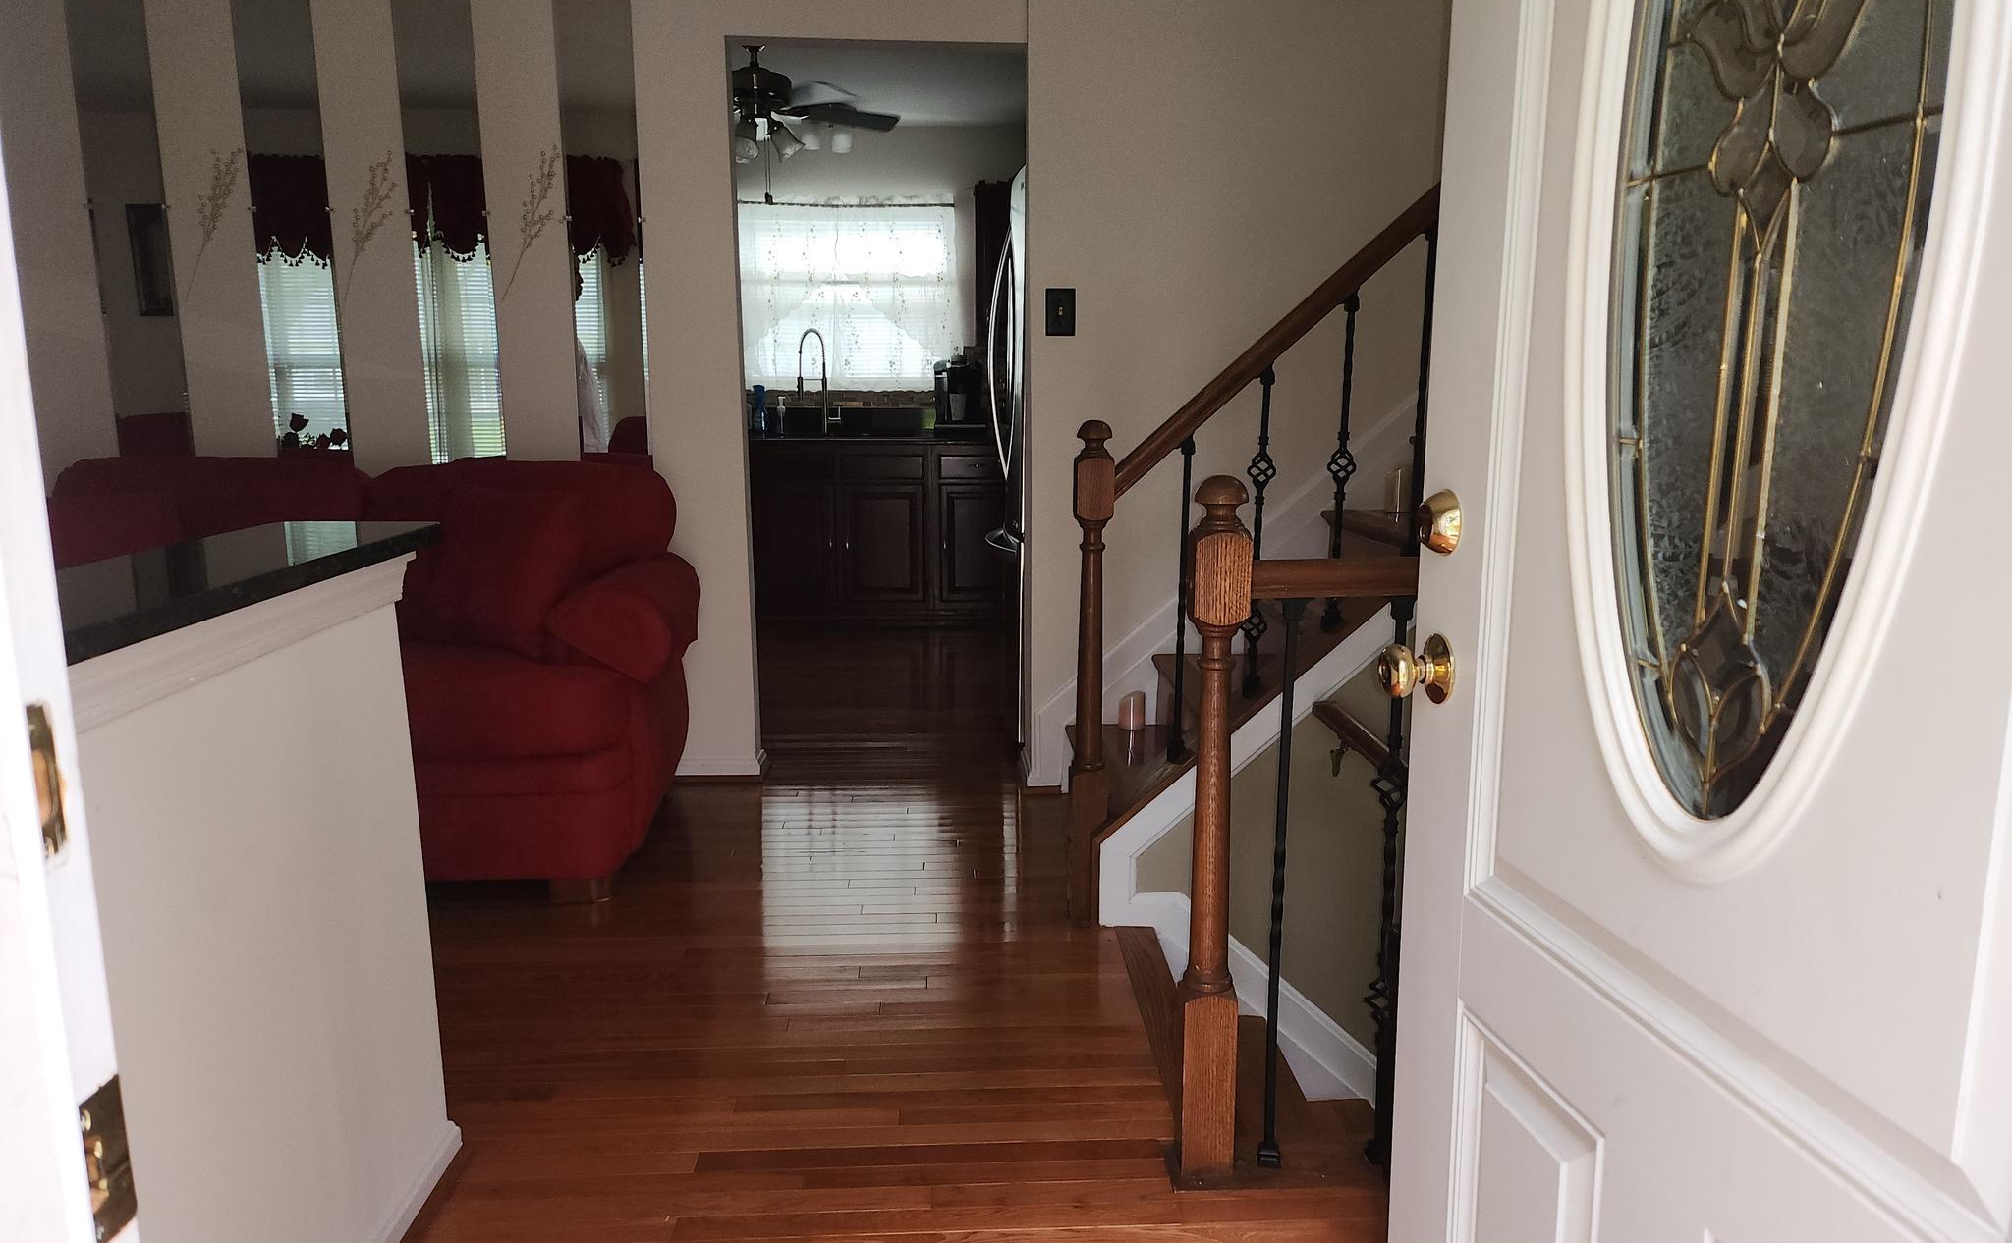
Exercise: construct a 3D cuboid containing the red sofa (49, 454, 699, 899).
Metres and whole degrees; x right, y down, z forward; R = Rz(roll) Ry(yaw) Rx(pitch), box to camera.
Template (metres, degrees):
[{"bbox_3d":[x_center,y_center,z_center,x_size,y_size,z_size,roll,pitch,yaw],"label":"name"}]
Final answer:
[{"bbox_3d":[-1.577,0.098,3.416,1.680,0.970,0.850,-1,10,-2],"label":"red sofa"}]

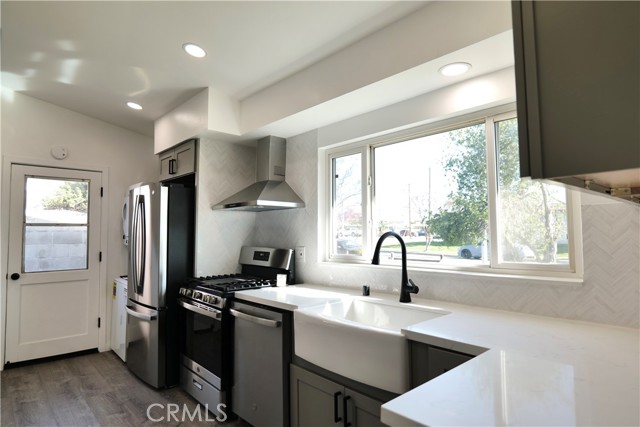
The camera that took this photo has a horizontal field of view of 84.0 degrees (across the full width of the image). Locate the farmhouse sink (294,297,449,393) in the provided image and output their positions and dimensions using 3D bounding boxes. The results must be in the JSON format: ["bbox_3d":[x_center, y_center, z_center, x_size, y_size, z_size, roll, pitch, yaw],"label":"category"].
[{"bbox_3d":[0.291,0.669,1.928,0.510,0.255,0.765,3,-5,-43],"label":"farmhouse sink"}]

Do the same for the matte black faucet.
[{"bbox_3d":[0.441,0.318,2.086,0.285,0.430,0.120,2,-4,-33],"label":"matte black faucet"}]

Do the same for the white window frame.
[{"bbox_3d":[0.634,-0.098,2.333,0.100,0.915,1.750,3,-5,-43],"label":"white window frame"}]

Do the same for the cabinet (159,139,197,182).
[{"bbox_3d":[-1.224,-0.498,3.809,0.620,0.300,0.920,3,-5,-43],"label":"cabinet"}]

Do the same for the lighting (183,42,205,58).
[{"bbox_3d":[-0.917,-1.179,2.592,0.175,0.030,0.175,18,-15,-41],"label":"lighting"}]

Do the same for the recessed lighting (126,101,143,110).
[{"bbox_3d":[-1.921,-1.105,3.679,0.170,0.030,0.170,18,-15,-41],"label":"recessed lighting"}]

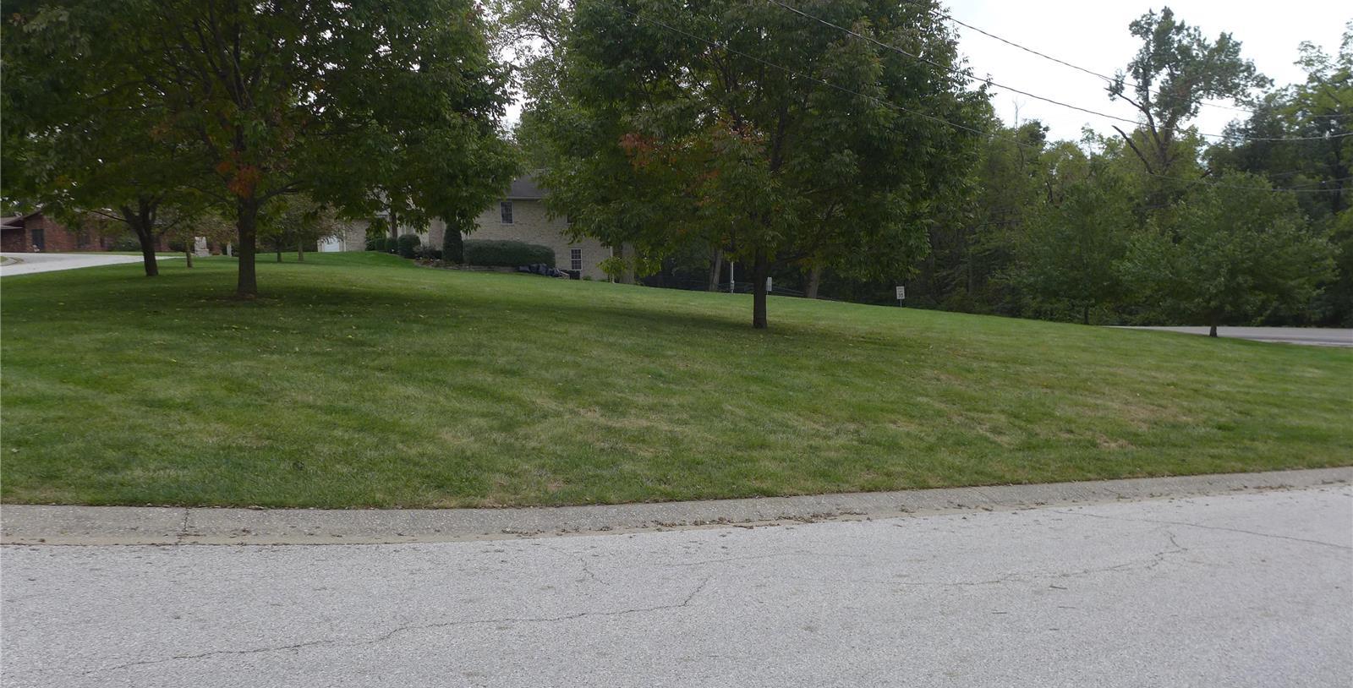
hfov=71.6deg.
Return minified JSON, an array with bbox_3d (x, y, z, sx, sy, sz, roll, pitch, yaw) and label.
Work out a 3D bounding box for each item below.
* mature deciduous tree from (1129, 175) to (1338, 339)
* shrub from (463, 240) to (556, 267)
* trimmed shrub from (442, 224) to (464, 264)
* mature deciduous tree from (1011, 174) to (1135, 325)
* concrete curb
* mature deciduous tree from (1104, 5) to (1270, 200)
[{"bbox_3d":[18.251,-2.952,31.000,6.850,5.380,6.500,0,3,0],"label":"mature deciduous tree"},{"bbox_3d":[-9.792,-5.299,55.000,5.390,1.610,1.800,0,3,0],"label":"shrub"},{"bbox_3d":[-12.838,-5.811,54.000,1.280,2.430,1.280,0,3,0],"label":"trimmed shrub"},{"bbox_3d":[15.634,-3.731,37.000,4.880,5.920,4.880,0,3,0],"label":"mature deciduous tree"},{"bbox_3d":[0.591,1.181,6.958,11.140,0.160,0.940,0,3,-8],"label":"concrete curb"},{"bbox_3d":[31.598,-10.979,58.000,9.800,19.670,9.310,0,3,0],"label":"mature deciduous tree"}]

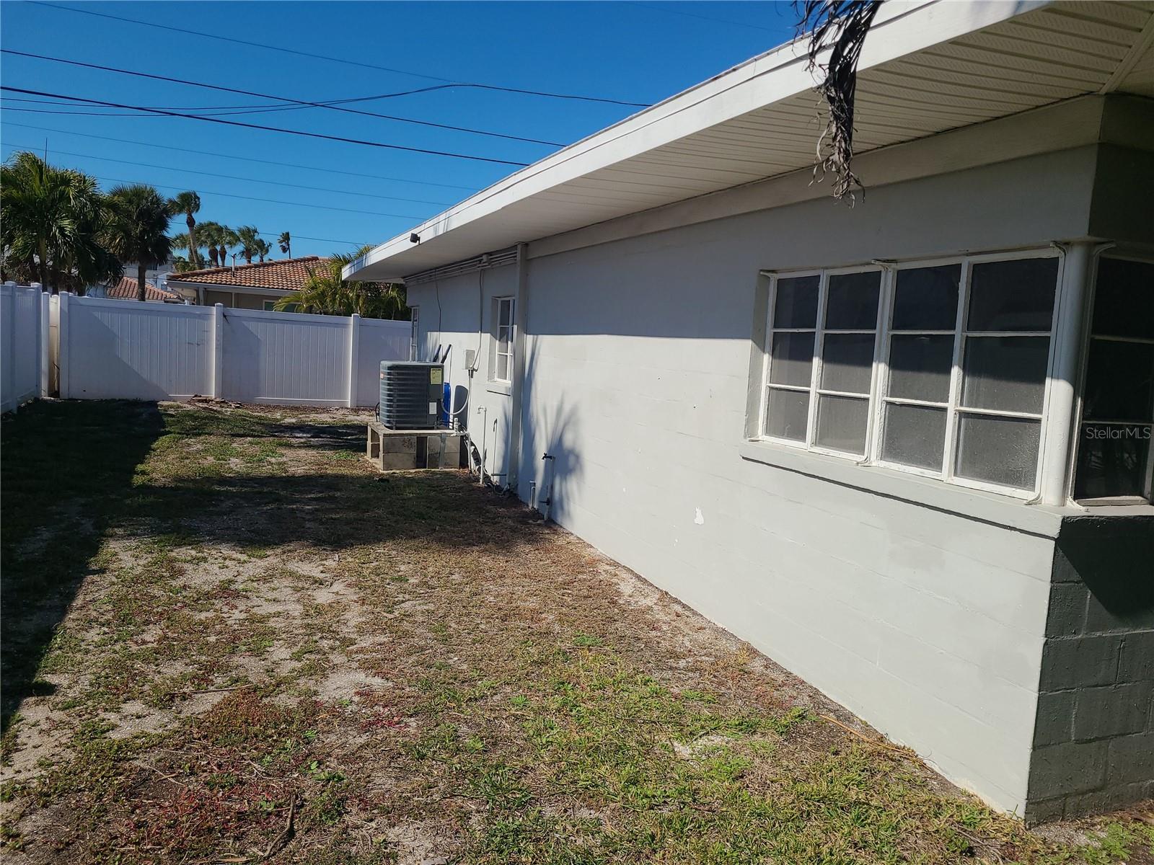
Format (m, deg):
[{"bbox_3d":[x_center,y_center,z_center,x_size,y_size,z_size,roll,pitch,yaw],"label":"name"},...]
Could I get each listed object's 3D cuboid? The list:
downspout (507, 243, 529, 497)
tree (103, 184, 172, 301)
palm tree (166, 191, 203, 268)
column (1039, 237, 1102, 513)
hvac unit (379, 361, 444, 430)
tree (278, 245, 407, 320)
[{"bbox_3d":[-0.578,-0.597,8.349,0.080,2.440,0.100,1,6,-23],"label":"downspout"},{"bbox_3d":[-16.880,-6.167,33.342,2.500,6.625,2.500,1,6,-23],"label":"tree"},{"bbox_3d":[-24.667,-10.274,54.493,2.200,9.568,2.200,1,6,-23],"label":"palm tree"},{"bbox_3d":[1.769,-0.205,3.111,0.100,0.940,0.100,1,6,-23],"label":"column"},{"bbox_3d":[-2.025,-0.465,10.601,0.675,0.775,0.675,1,6,-23],"label":"hvac unit"},{"bbox_3d":[-5.503,-2.680,20.683,3.200,3.556,3.200,1,6,-23],"label":"tree"}]

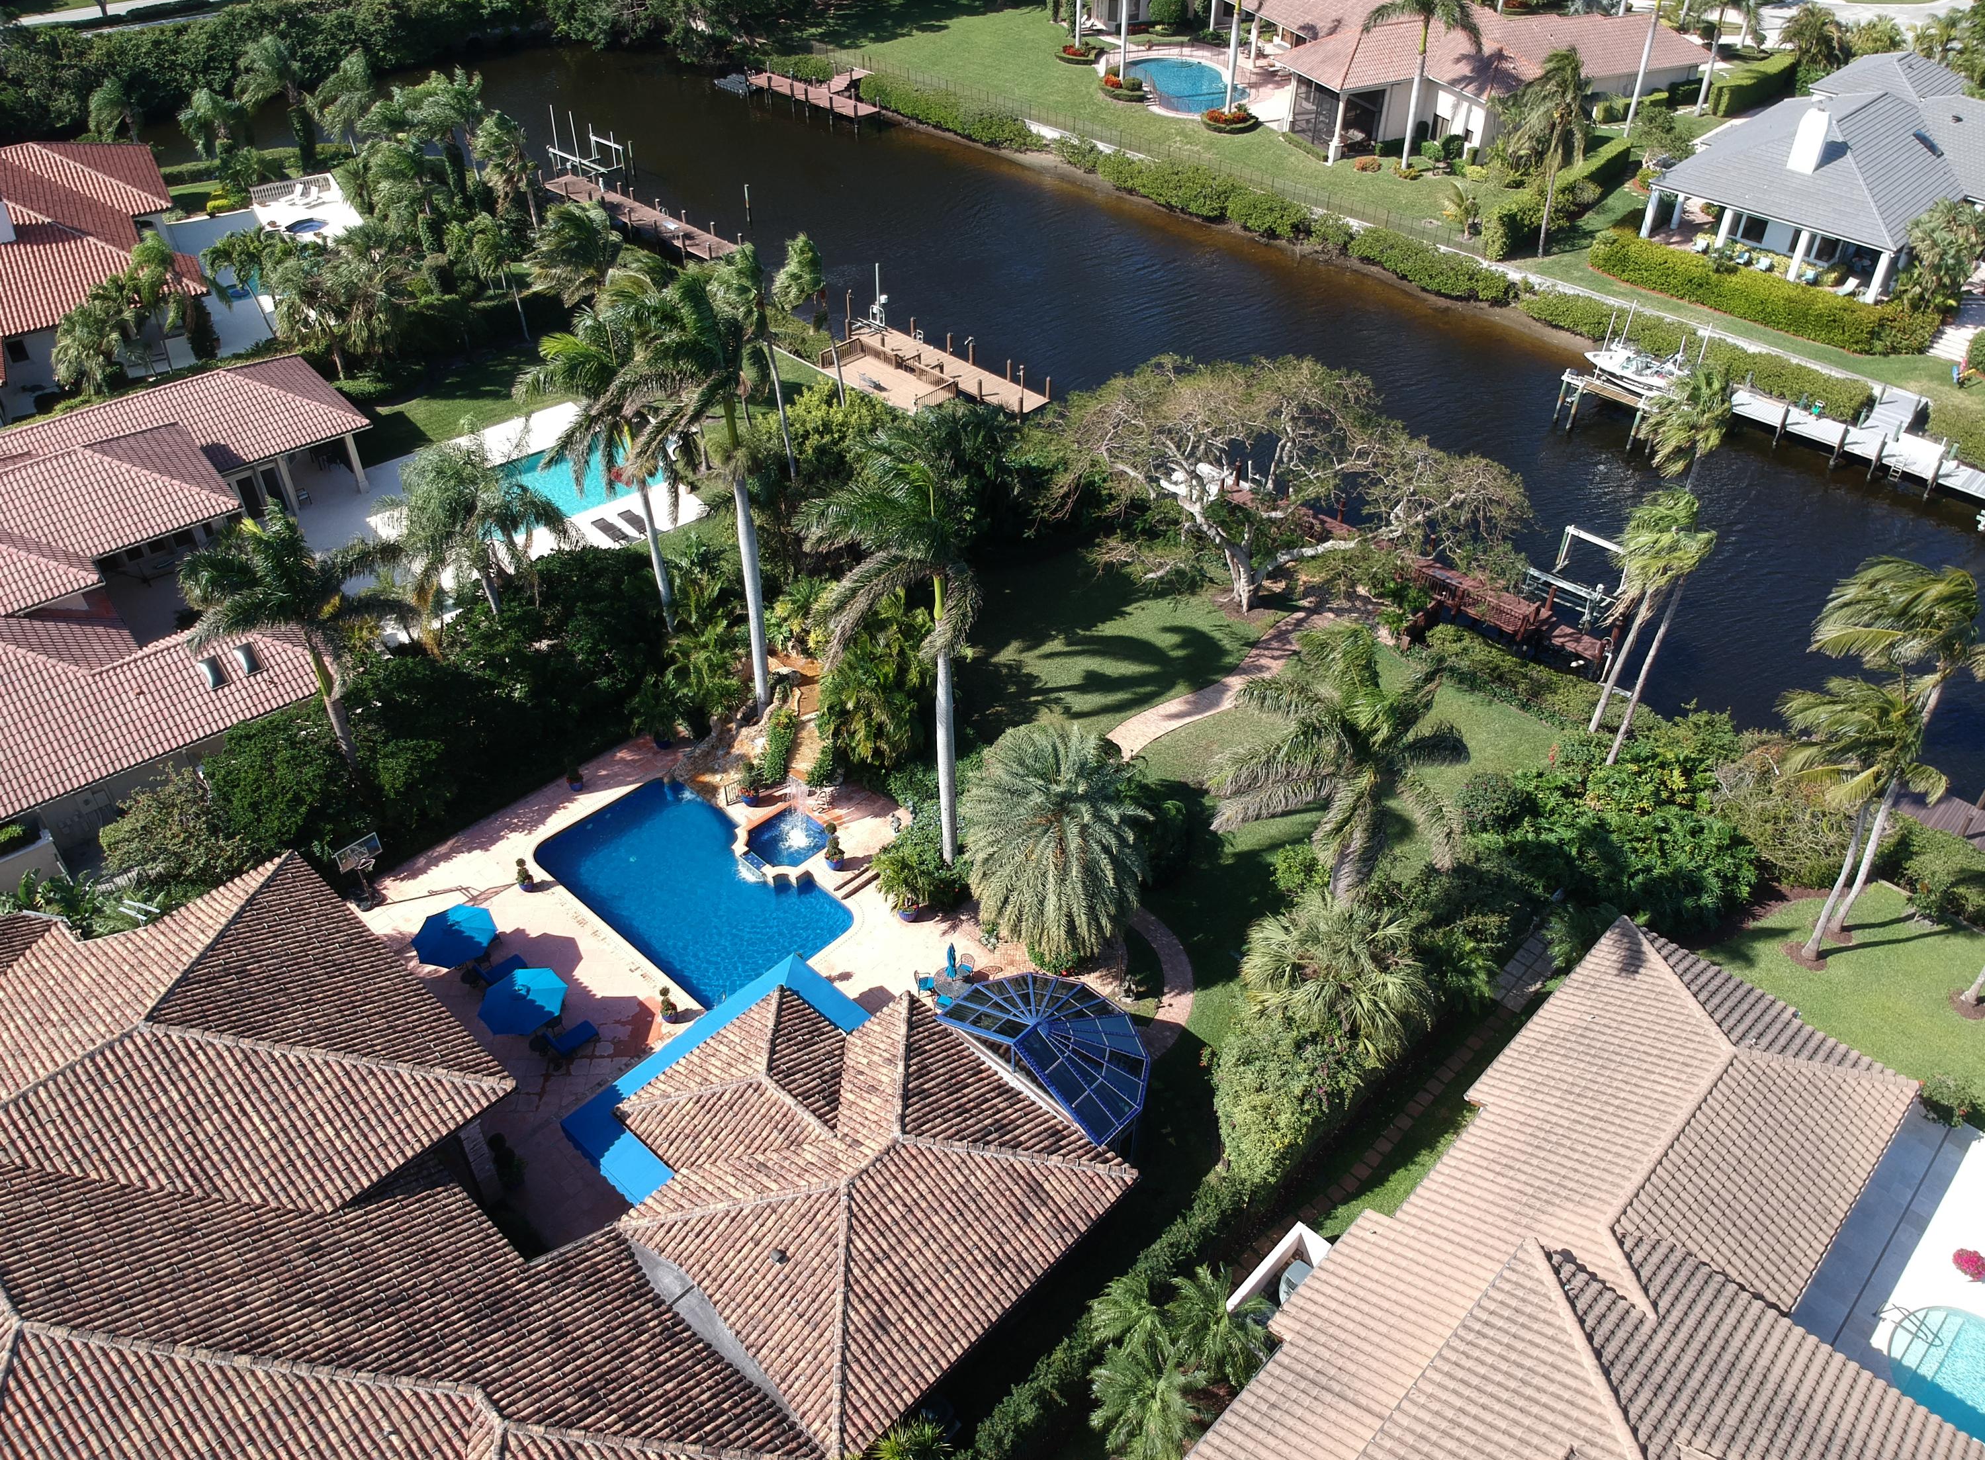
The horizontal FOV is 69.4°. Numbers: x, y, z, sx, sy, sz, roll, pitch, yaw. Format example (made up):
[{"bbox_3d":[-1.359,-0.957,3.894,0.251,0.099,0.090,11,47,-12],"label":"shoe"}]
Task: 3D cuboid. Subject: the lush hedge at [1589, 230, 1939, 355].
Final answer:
[{"bbox_3d":[45.693,-26.686,87.279,4.800,1.500,20.300,-30,48,-32],"label":"lush hedge"}]

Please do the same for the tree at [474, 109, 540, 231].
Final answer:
[{"bbox_3d":[-28.995,-33.528,87.530,3.900,8.200,3.900,1,40,0],"label":"tree"}]

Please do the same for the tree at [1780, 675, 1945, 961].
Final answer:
[{"bbox_3d":[24.927,3.319,43.119,4.900,10.400,4.600,1,40,0],"label":"tree"}]

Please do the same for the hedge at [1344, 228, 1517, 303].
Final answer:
[{"bbox_3d":[28.694,-30.308,93.049,10.800,2.200,2.500,30,48,32],"label":"hedge"}]

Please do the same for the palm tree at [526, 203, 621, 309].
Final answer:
[{"bbox_3d":[-21.983,-23.841,77.662,5.000,8.900,5.000,0,39,0],"label":"palm tree"}]

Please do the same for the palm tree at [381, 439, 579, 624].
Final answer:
[{"bbox_3d":[-20.300,-7.786,58.194,7.530,8.910,6.500,0,39,0],"label":"palm tree"}]

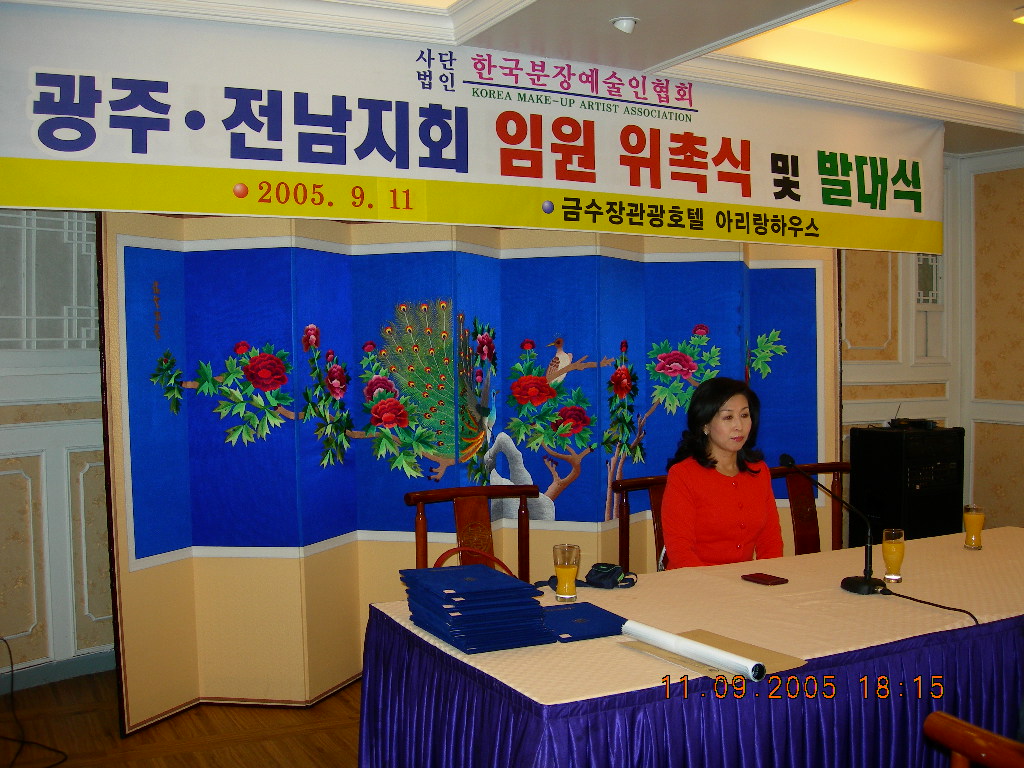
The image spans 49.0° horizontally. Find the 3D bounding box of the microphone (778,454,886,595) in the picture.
[{"bbox_3d":[0.910,0.381,3.186,0.345,0.360,0.125,1,2,41],"label":"microphone"}]

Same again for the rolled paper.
[{"bbox_3d":[0.377,0.568,2.411,0.036,0.036,0.430,-1,2,-31],"label":"rolled paper"}]

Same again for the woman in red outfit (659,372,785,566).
[{"bbox_3d":[0.790,0.632,3.586,0.460,1.300,0.720,-1,2,-27],"label":"woman in red outfit"}]

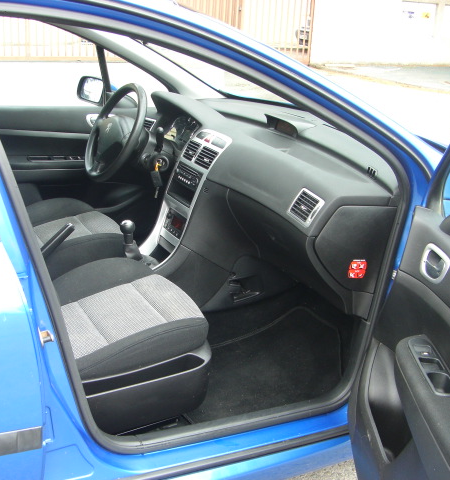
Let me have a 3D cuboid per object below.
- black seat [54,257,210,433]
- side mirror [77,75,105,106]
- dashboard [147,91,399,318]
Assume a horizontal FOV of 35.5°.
[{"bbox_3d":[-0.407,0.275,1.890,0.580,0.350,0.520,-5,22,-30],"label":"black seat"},{"bbox_3d":[-0.539,-0.637,3.005,0.115,0.140,0.205,-11,25,-41],"label":"side mirror"},{"bbox_3d":[0.125,-0.184,2.479,0.700,0.540,1.420,-5,22,-30],"label":"dashboard"}]

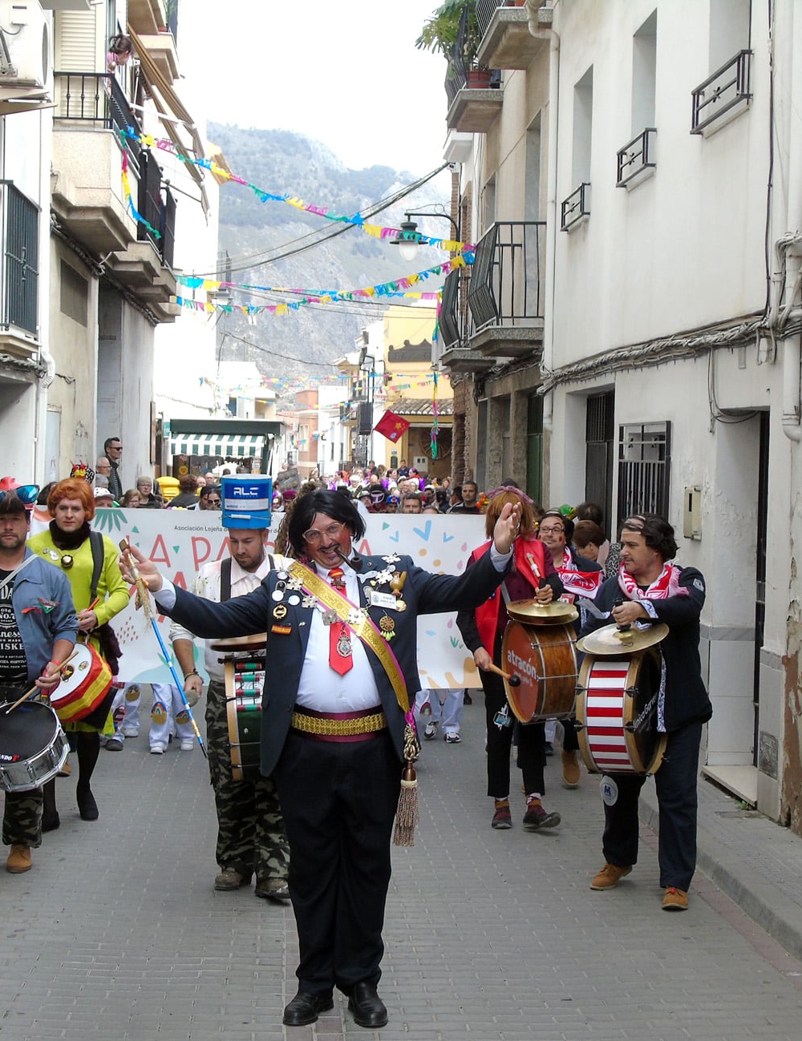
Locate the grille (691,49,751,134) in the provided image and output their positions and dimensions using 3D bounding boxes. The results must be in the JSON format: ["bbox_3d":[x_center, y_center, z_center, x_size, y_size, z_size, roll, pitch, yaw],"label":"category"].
[{"bbox_3d":[1.857,-2.470,10.729,0.090,0.275,1.170,1,2,-4],"label":"grille"}]

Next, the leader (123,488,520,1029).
[{"bbox_3d":[-0.262,0.771,6.130,1.310,1.780,0.550,1,2,-2],"label":"leader"}]

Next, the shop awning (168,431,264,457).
[{"bbox_3d":[-3.929,-1.619,39.500,2.030,0.500,0.700,1,2,-1],"label":"shop awning"}]

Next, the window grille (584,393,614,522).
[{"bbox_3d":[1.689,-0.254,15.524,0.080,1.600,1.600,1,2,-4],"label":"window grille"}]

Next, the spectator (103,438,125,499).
[{"bbox_3d":[-3.367,-0.093,21.534,0.320,1.750,0.480,1,2,-2],"label":"spectator"}]

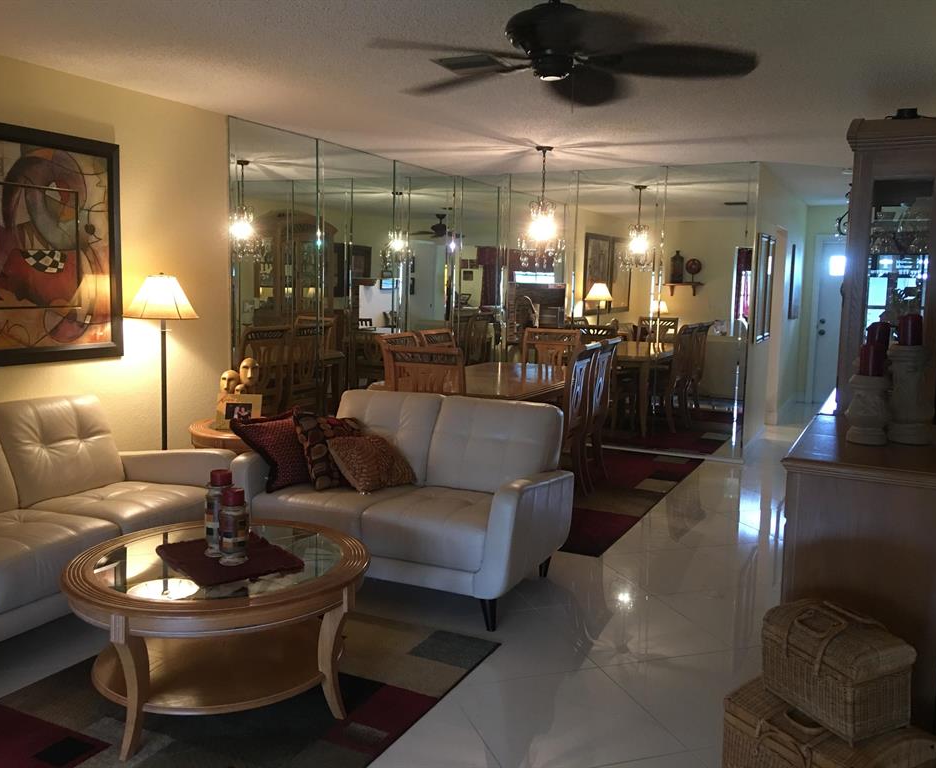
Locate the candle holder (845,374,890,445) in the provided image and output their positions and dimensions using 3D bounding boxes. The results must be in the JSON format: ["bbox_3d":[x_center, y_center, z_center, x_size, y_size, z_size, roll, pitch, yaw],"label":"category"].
[{"bbox_3d":[1.515,0.096,3.236,0.140,0.250,0.140,4,7,26],"label":"candle holder"}]

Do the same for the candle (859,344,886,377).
[{"bbox_3d":[1.518,-0.091,3.214,0.080,0.120,0.080,4,7,26],"label":"candle"}]

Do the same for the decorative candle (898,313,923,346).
[{"bbox_3d":[1.575,-0.194,3.051,0.080,0.105,0.080,4,7,27],"label":"decorative candle"}]

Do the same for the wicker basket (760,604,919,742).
[{"bbox_3d":[0.982,0.744,2.279,0.216,0.240,0.320,-2,7,-24],"label":"wicker basket"}]

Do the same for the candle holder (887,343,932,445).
[{"bbox_3d":[1.684,0.034,3.241,0.140,0.375,0.140,4,7,26],"label":"candle holder"}]

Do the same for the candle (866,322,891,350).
[{"bbox_3d":[1.497,-0.166,3.128,0.081,0.108,0.081,4,7,27],"label":"candle"}]

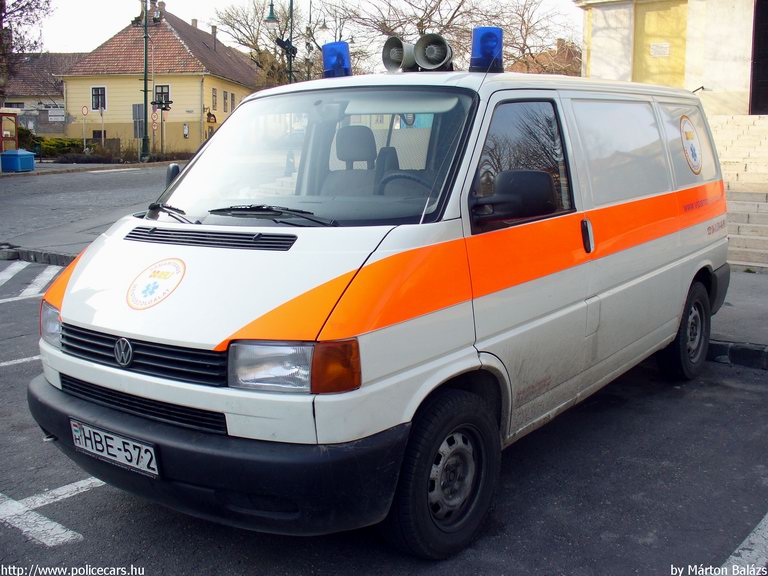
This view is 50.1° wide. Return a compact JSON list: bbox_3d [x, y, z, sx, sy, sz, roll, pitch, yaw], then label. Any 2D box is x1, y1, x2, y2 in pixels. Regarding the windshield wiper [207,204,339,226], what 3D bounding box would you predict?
[{"bbox_3d":[-0.454,-0.287,3.255,0.660,0.080,0.090,4,12,31],"label":"windshield wiper"}]

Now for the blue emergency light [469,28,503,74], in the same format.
[{"bbox_3d":[0.494,-1.130,3.901,0.160,0.210,0.160,-2,10,0],"label":"blue emergency light"}]

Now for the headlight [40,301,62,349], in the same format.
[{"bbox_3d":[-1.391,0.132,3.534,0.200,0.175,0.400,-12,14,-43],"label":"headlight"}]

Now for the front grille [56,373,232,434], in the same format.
[{"bbox_3d":[-0.933,0.421,3.028,1.010,0.085,0.075,6,13,38],"label":"front grille"}]

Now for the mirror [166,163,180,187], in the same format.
[{"bbox_3d":[-1.072,-0.556,4.396,0.230,0.210,0.130,6,13,38],"label":"mirror"}]

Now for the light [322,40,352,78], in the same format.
[{"bbox_3d":[-0.244,-1.211,4.400,0.160,0.210,0.160,-4,8,1],"label":"light"}]

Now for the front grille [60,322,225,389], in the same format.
[{"bbox_3d":[-0.924,0.236,3.005,1.000,0.125,0.080,5,12,37],"label":"front grille"}]

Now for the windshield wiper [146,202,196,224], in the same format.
[{"bbox_3d":[-0.947,-0.340,3.734,0.090,0.070,0.620,-9,12,-31],"label":"windshield wiper"}]

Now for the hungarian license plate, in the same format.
[{"bbox_3d":[-0.979,0.573,2.974,0.525,0.118,0.020,5,12,37],"label":"hungarian license plate"}]

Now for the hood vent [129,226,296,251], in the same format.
[{"bbox_3d":[-0.710,-0.193,3.233,0.975,0.038,0.085,5,48,37],"label":"hood vent"}]

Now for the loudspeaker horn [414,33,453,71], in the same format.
[{"bbox_3d":[0.258,-1.230,4.280,0.185,0.190,0.200,2,10,22],"label":"loudspeaker horn"}]

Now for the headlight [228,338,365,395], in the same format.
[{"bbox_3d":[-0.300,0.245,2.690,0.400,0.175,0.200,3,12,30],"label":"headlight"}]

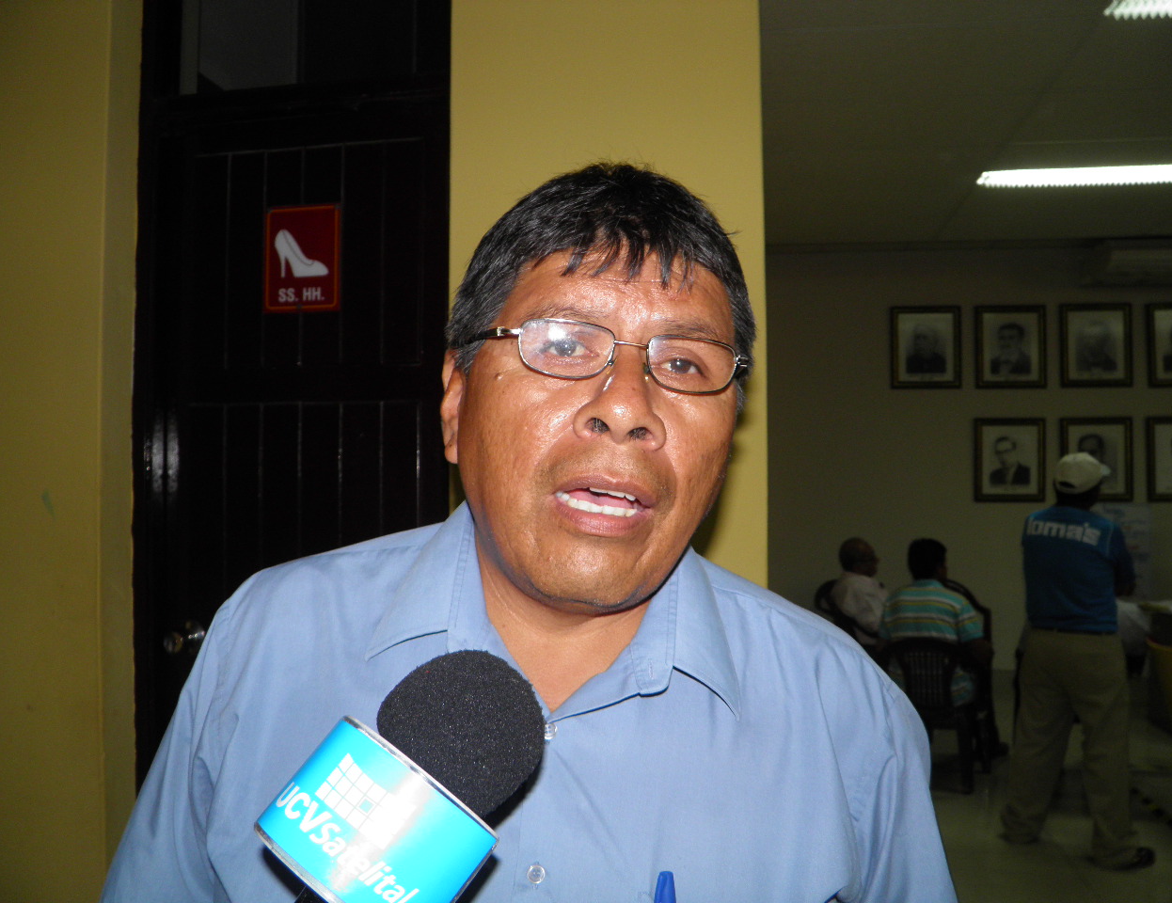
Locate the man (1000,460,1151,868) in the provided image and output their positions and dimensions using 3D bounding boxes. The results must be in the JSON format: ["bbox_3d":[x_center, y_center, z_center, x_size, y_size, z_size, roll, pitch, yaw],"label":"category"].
[{"bbox_3d":[2.030,0.847,4.030,0.440,1.670,0.560,1,-1,-42],"label":"man"}]

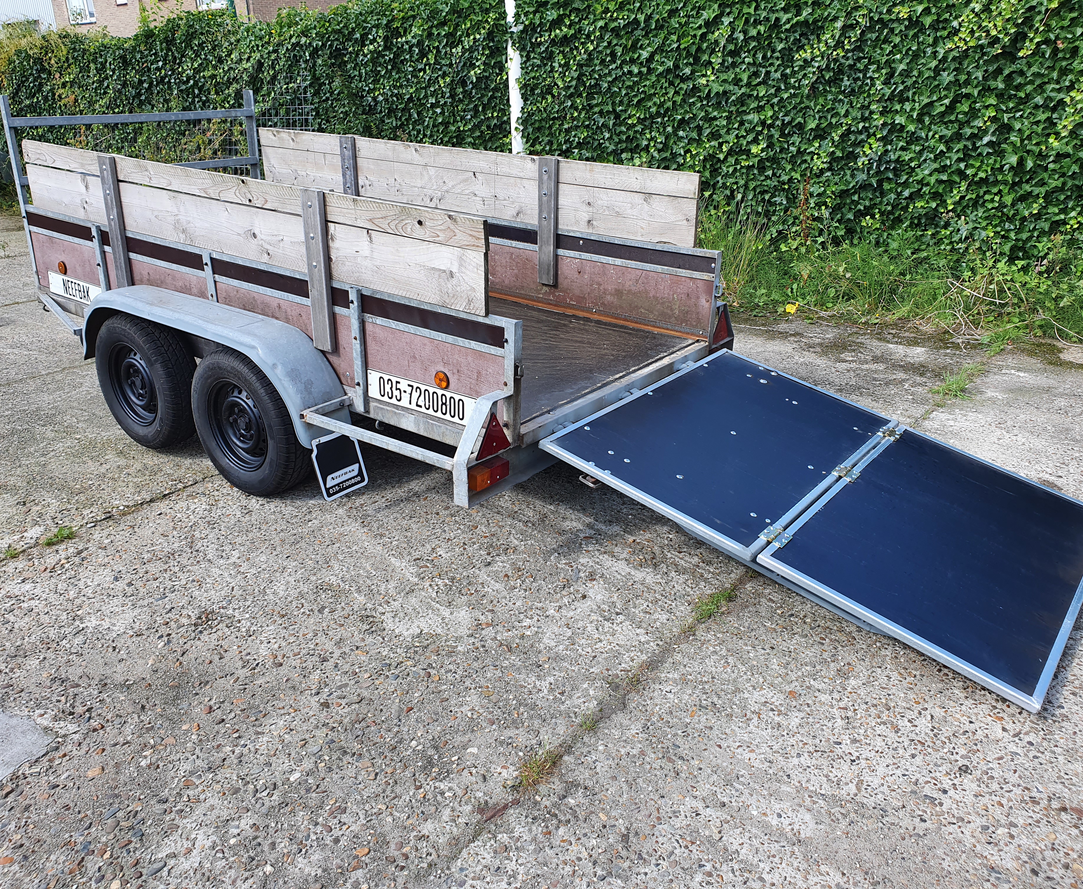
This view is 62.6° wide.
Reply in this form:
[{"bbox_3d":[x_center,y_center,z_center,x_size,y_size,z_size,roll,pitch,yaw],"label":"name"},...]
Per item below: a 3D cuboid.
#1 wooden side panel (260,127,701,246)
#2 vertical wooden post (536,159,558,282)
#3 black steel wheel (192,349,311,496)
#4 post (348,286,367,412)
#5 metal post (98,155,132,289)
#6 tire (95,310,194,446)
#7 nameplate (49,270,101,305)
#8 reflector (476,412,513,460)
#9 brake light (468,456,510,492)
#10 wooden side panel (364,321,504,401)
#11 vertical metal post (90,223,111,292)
[{"bbox_3d":[-0.495,-1.333,4.461,2.865,0.293,0.030,18,29,33],"label":"wooden side panel"},{"bbox_3d":[0.028,-1.025,4.112,0.084,0.568,0.030,18,29,33],"label":"vertical wooden post"},{"bbox_3d":[-1.113,-0.095,3.433,0.573,0.573,0.168,18,29,33],"label":"black steel wheel"},{"bbox_3d":[-0.645,-0.329,3.150,0.038,0.456,0.023,18,29,33],"label":"post"},{"bbox_3d":[-1.833,-0.946,3.834,0.086,0.568,0.030,18,29,33],"label":"metal post"},{"bbox_3d":[-1.685,-0.281,3.824,0.573,0.573,0.168,18,29,33],"label":"tire"},{"bbox_3d":[-2.237,-0.750,4.292,0.515,0.108,0.008,18,29,33],"label":"nameplate"},{"bbox_3d":[-0.145,-0.032,2.746,0.014,0.132,0.166,18,29,33],"label":"reflector"},{"bbox_3d":[-0.163,0.091,2.751,0.046,0.056,0.156,18,29,33],"label":"brake light"},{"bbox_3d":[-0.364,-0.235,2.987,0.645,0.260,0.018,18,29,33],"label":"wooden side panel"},{"bbox_3d":[-1.998,-0.778,4.070,0.038,0.440,0.023,18,29,33],"label":"vertical metal post"}]

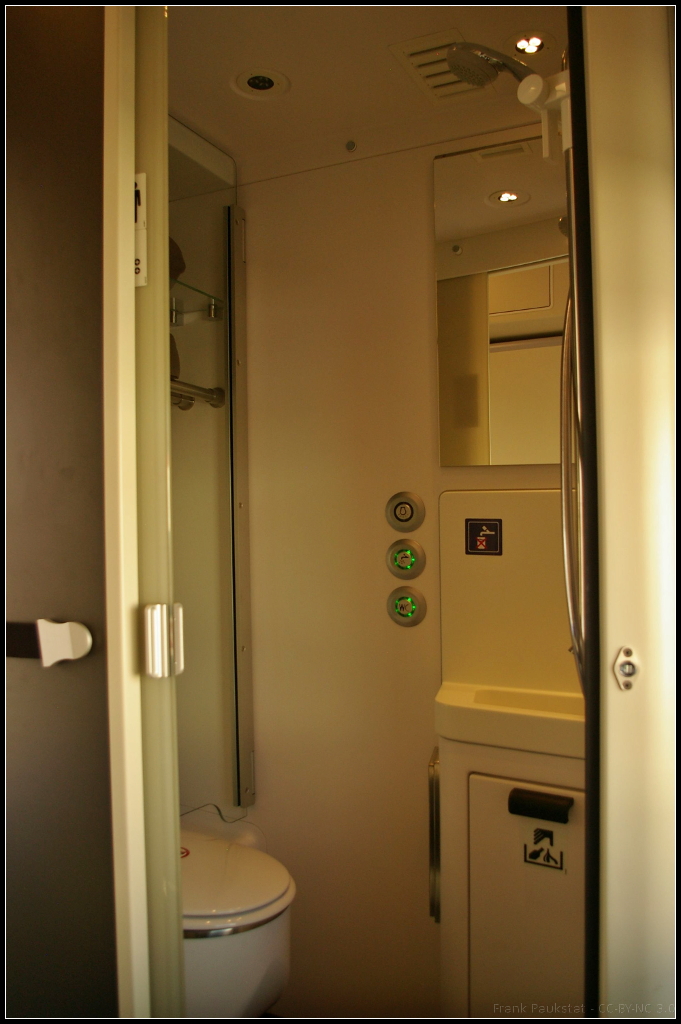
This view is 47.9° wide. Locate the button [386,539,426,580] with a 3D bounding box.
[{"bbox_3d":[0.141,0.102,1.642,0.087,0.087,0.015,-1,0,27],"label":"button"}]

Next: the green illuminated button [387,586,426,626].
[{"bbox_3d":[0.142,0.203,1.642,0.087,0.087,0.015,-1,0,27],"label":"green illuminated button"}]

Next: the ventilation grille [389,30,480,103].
[{"bbox_3d":[0.196,-0.837,1.444,0.127,0.020,0.235,-1,0,27],"label":"ventilation grille"}]

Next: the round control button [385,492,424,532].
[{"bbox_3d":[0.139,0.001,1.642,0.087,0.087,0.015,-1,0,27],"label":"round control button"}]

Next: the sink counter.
[{"bbox_3d":[0.384,0.390,1.429,0.420,0.070,0.185,-1,0,27],"label":"sink counter"}]

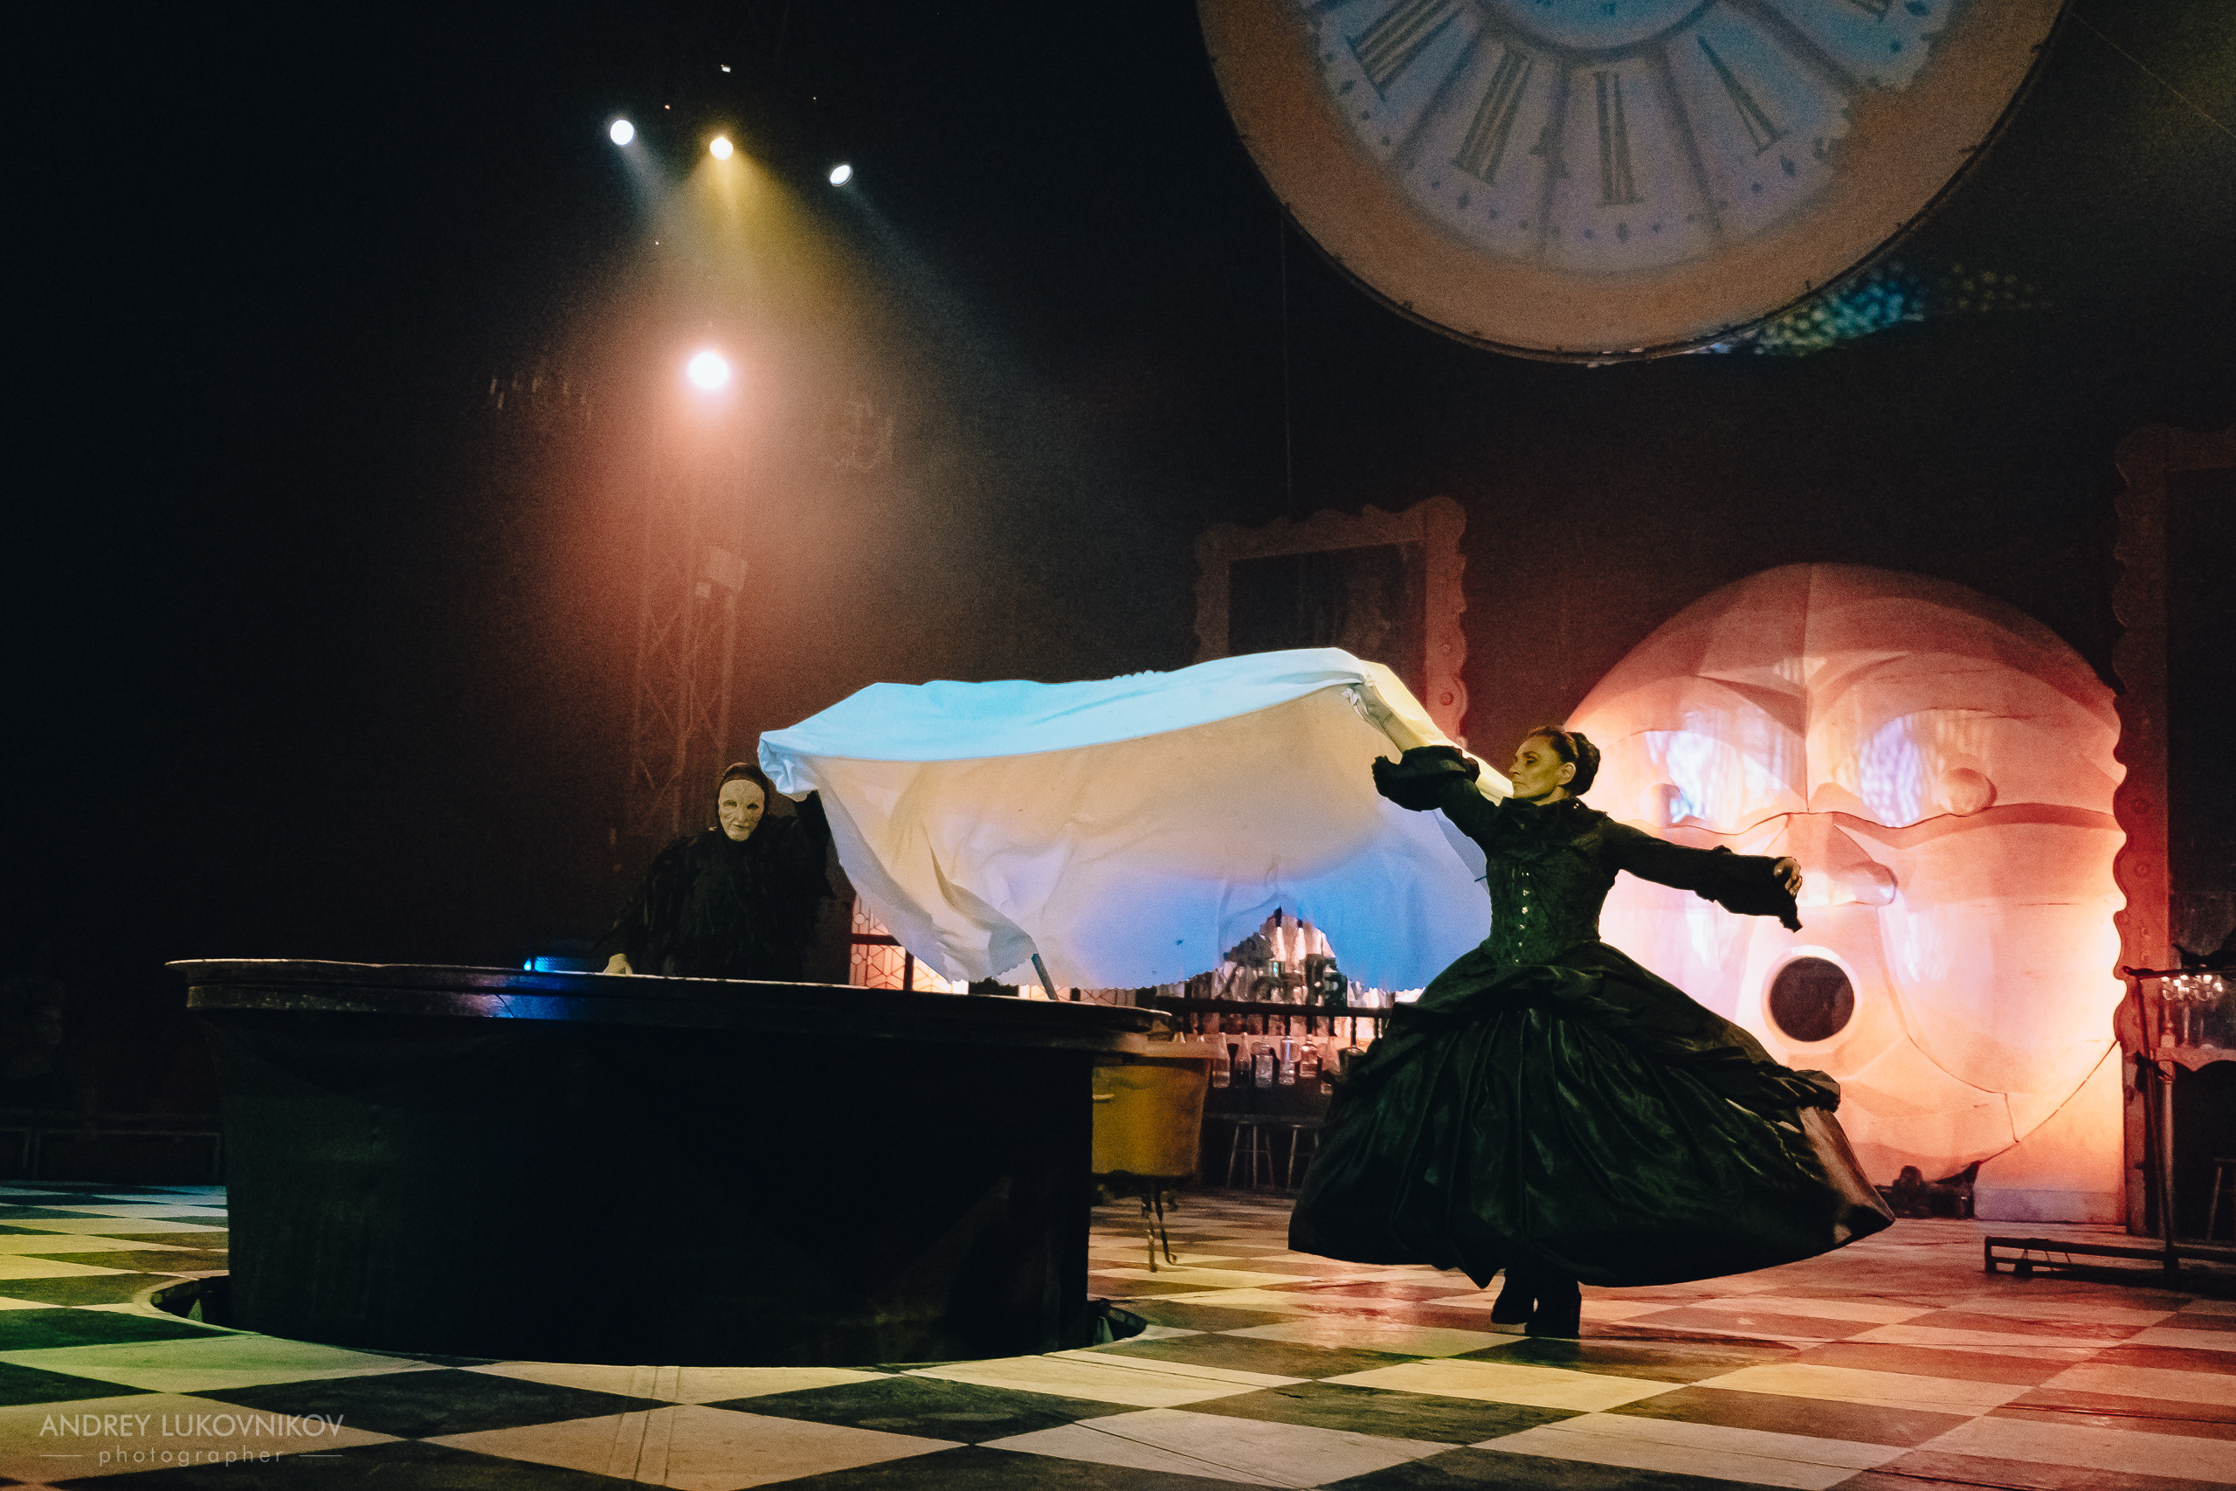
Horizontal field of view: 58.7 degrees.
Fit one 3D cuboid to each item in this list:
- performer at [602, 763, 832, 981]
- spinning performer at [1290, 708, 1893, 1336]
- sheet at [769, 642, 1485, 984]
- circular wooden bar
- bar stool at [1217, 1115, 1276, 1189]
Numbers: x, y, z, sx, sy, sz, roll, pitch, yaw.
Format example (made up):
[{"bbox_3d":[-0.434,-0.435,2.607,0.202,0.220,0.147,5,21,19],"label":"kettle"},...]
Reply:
[{"bbox_3d":[-1.184,0.866,5.759,0.700,1.660,0.500,4,-10,-7],"label":"performer"},{"bbox_3d":[1.335,0.804,5.699,1.620,1.720,1.200,-4,-11,31],"label":"spinning performer"},{"bbox_3d":[0.043,0.206,5.800,2.100,0.950,0.900,3,-10,-3],"label":"sheet"},{"bbox_3d":[-1.232,1.163,5.725,2.780,0.900,2.780,2,-10,0],"label":"circular wooden bar"},{"bbox_3d":[0.893,2.764,13.518,0.360,0.480,0.360,3,-10,-4],"label":"bar stool"}]

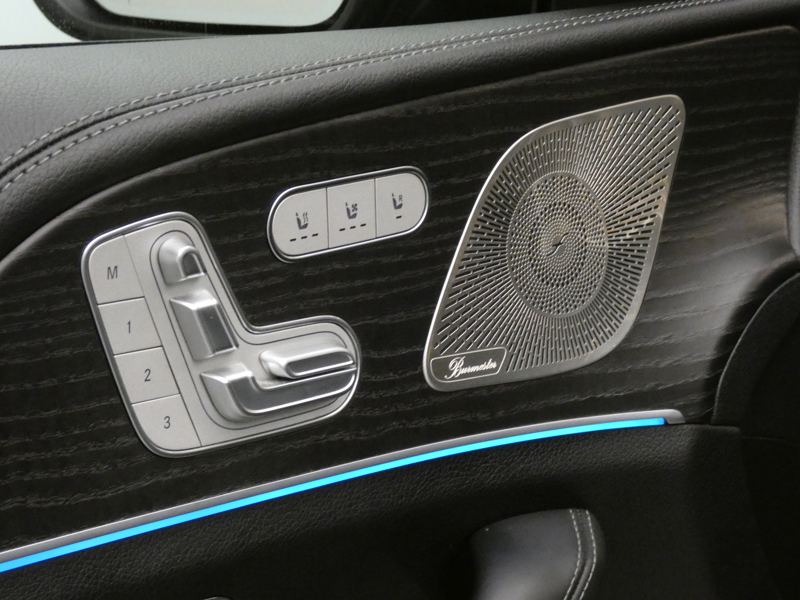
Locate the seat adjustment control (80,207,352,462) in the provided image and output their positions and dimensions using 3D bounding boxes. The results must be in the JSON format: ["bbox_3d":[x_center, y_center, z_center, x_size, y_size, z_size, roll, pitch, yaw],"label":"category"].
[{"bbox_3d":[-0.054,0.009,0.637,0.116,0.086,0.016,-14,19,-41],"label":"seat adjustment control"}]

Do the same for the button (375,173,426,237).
[{"bbox_3d":[-0.001,-0.036,0.686,0.025,0.022,0.005,-14,19,-41],"label":"button"}]

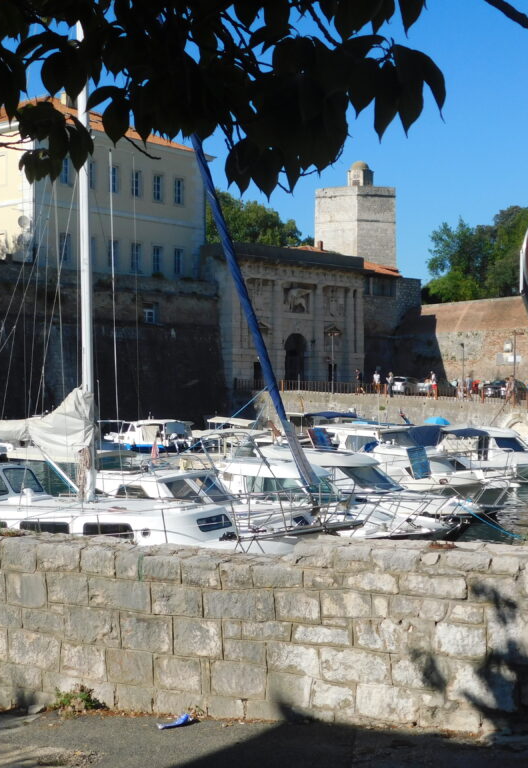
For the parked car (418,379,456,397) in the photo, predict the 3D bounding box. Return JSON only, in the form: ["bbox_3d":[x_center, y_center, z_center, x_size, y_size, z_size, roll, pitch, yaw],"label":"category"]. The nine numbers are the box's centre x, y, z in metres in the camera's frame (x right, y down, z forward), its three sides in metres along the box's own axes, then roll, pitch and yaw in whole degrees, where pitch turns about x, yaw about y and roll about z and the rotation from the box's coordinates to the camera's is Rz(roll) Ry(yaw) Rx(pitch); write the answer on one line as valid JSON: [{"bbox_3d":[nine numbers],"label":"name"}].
[{"bbox_3d":[14.411,0.306,98.000,1.800,1.470,4.300,0,1,36],"label":"parked car"}]

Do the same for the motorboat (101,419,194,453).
[{"bbox_3d":[-7.100,3.130,73.000,5.800,2.200,2.200,0,0,40],"label":"motorboat"}]

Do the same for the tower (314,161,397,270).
[{"bbox_3d":[12.618,-15.349,162.145,11.300,30.500,10.800,0,1,4],"label":"tower"}]

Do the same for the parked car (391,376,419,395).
[{"bbox_3d":[12.600,0.170,101.000,1.800,1.520,4.300,0,0,41],"label":"parked car"}]

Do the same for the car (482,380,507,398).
[{"bbox_3d":[18.300,0.430,90.000,1.800,1.500,4.300,0,0,36],"label":"car"}]

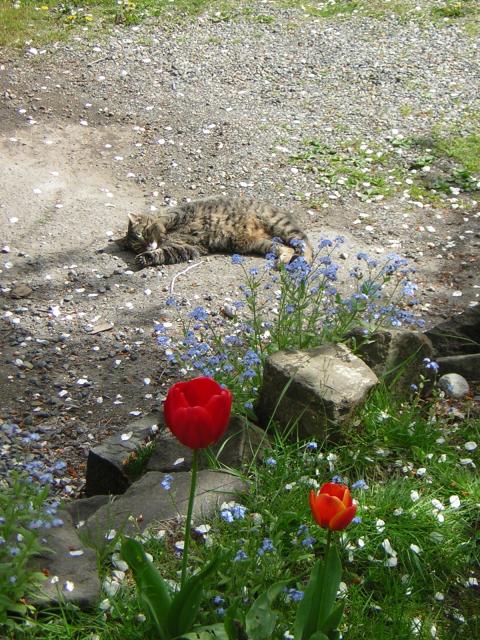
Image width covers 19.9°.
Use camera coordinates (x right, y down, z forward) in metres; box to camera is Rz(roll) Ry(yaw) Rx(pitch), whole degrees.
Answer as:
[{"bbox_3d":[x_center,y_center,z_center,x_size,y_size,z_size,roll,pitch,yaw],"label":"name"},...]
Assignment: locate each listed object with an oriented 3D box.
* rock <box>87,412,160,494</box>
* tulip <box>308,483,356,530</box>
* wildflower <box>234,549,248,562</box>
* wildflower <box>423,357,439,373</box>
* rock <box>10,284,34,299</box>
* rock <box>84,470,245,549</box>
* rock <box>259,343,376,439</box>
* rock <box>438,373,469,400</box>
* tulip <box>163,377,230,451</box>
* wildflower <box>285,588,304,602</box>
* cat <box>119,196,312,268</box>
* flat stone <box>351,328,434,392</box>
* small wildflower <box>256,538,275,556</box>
[{"bbox_3d":[-0.183,0.212,2.190,0.100,0.080,0.170,15,27,32],"label":"rock"},{"bbox_3d":[0.101,0.204,1.500,0.050,0.050,0.050,0,22,0],"label":"tulip"},{"bbox_3d":[0.002,0.300,1.746,0.017,0.014,0.016,0,25,0],"label":"wildflower"},{"bbox_3d":[0.318,0.074,2.280,0.025,0.022,0.025,0,22,0],"label":"wildflower"},{"bbox_3d":[-0.417,-0.054,2.611,0.040,0.014,0.034,0,25,0],"label":"rock"},{"bbox_3d":[-0.100,0.264,1.894,0.205,0.060,0.125,-11,27,-23],"label":"rock"},{"bbox_3d":[0.122,0.108,2.169,0.155,0.105,0.145,9,26,18],"label":"rock"},{"bbox_3d":[0.351,0.107,2.236,0.050,0.036,0.044,0,25,0],"label":"rock"},{"bbox_3d":[-0.043,0.099,1.430,0.070,0.070,0.068,0,25,0],"label":"tulip"},{"bbox_3d":[0.066,0.333,1.653,0.022,0.014,0.020,0,25,0],"label":"wildflower"},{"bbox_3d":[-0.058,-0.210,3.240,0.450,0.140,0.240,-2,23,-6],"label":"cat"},{"bbox_3d":[0.272,0.073,2.460,0.148,0.110,0.130,-4,23,-9],"label":"flat stone"},{"bbox_3d":[0.032,0.288,1.730,0.021,0.020,0.021,0,22,0],"label":"small wildflower"}]

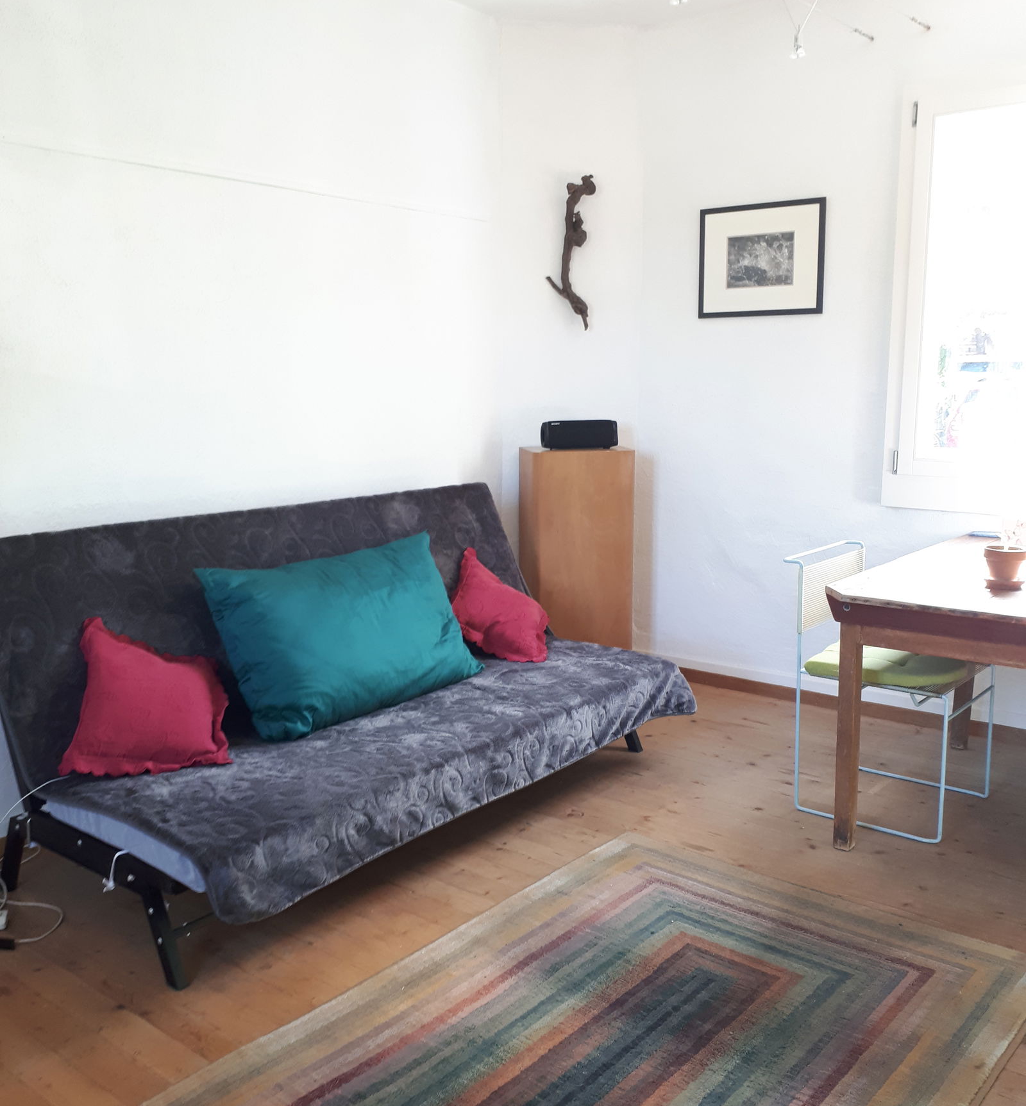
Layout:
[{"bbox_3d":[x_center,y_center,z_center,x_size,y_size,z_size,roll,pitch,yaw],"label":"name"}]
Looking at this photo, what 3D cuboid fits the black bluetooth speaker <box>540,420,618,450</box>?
[{"bbox_3d":[0.275,-0.484,4.414,0.304,0.115,0.115,-3,9,-18],"label":"black bluetooth speaker"}]

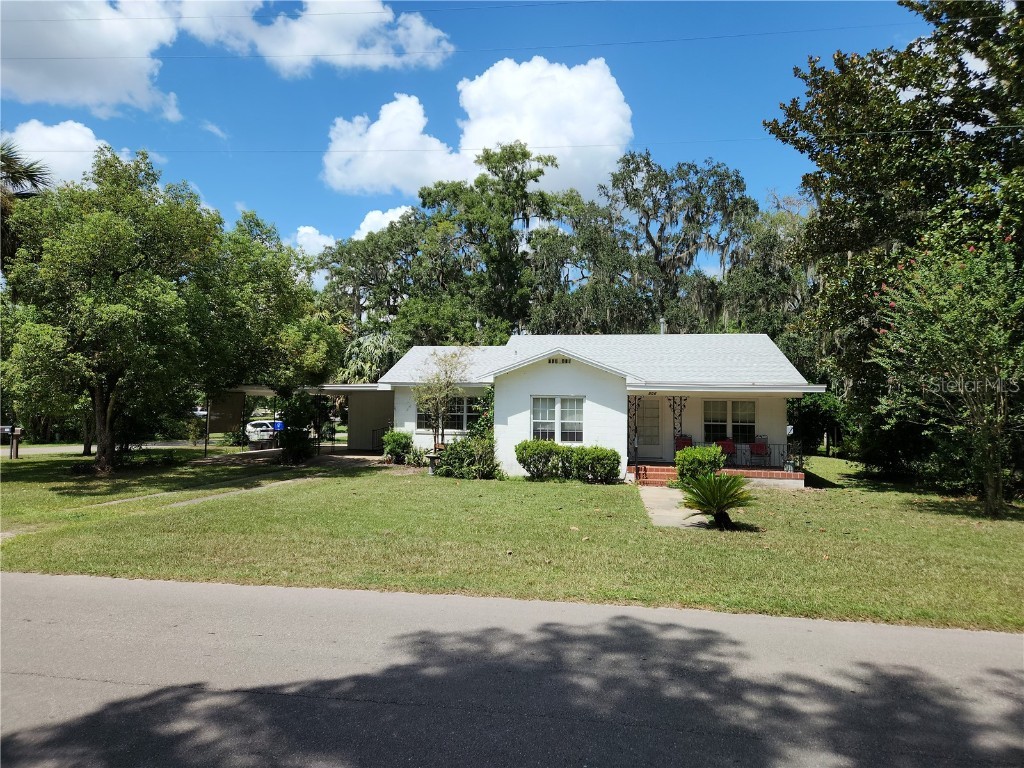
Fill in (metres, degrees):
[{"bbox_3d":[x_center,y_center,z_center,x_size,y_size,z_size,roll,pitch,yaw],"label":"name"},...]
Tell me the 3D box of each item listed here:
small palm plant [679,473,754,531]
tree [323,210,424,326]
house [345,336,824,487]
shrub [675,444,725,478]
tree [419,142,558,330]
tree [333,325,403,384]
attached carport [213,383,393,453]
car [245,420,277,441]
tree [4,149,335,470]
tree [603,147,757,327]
[{"bbox_3d":[3.524,1.951,11.636,1.300,0.980,1.250,0,-3,7],"label":"small palm plant"},{"bbox_3d":[-9.045,-3.818,44.269,7.300,14.800,7.300,0,-3,7],"label":"tree"},{"bbox_3d":[2.489,0.628,23.972,13.100,4.750,9.200,0,-3,7],"label":"house"},{"bbox_3d":[5.172,2.187,18.641,1.420,1.120,1.300,0,-3,7],"label":"shrub"},{"bbox_3d":[-1.364,-5.501,41.343,8.700,18.200,8.700,0,-3,7],"label":"tree"},{"bbox_3d":[-6.438,0.143,31.058,4.200,5.700,4.000,0,-3,7],"label":"tree"},{"bbox_3d":[-6.671,1.372,24.456,6.700,2.450,5.800,0,-3,7],"label":"attached carport"},{"bbox_3d":[-15.783,3.219,44.942,4.600,1.650,1.850,2,-3,-32],"label":"car"},{"bbox_3d":[-9.142,-2.018,18.330,8.800,8.600,8.000,0,-3,7],"label":"tree"},{"bbox_3d":[10.083,-5.171,41.331,9.500,17.900,9.200,0,-3,7],"label":"tree"}]

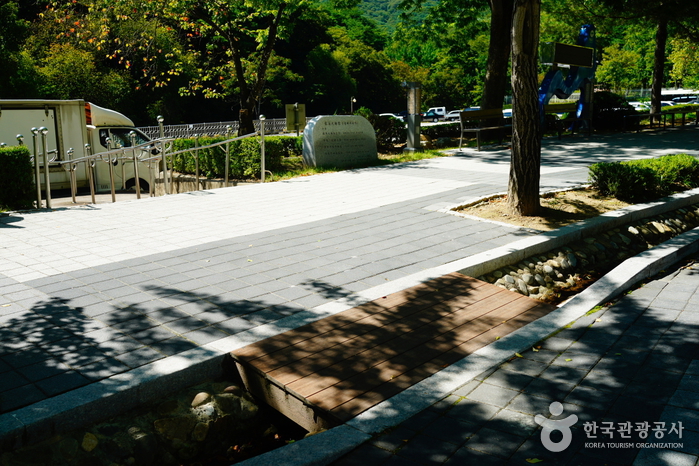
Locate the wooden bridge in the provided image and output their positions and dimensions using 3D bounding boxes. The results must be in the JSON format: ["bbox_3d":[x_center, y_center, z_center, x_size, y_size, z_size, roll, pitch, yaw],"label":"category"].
[{"bbox_3d":[0.361,0.634,3.883,0.860,0.200,2.000,15,20,40],"label":"wooden bridge"}]

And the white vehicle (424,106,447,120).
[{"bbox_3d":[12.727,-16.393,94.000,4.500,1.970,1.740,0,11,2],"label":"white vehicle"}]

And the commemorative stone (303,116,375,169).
[{"bbox_3d":[-0.120,-1.439,10.487,1.070,0.770,0.380,-6,13,-28],"label":"commemorative stone"}]

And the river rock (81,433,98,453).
[{"bbox_3d":[-1.114,0.900,2.918,0.060,0.066,0.070,0,11,0],"label":"river rock"}]

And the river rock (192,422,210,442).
[{"bbox_3d":[-0.688,0.928,3.160,0.086,0.080,0.090,-2,12,-11],"label":"river rock"}]

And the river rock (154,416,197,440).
[{"bbox_3d":[-0.813,0.914,3.175,0.175,0.085,0.120,0,11,0],"label":"river rock"}]

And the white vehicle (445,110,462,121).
[{"bbox_3d":[15.132,-16.702,97.000,4.400,1.550,1.780,0,11,2],"label":"white vehicle"}]

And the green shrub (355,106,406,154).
[{"bbox_3d":[0.600,-2.071,13.600,1.100,0.950,1.100,-1,11,-6],"label":"green shrub"}]

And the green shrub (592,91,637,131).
[{"bbox_3d":[7.226,-3.340,18.600,1.300,1.120,1.250,4,12,17],"label":"green shrub"}]

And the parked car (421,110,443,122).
[{"bbox_3d":[10.100,-14.681,86.000,4.500,1.430,1.750,4,12,17],"label":"parked car"}]

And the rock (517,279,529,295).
[{"bbox_3d":[1.427,0.444,5.590,0.095,0.105,0.070,10,15,40],"label":"rock"}]

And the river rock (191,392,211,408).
[{"bbox_3d":[-0.723,0.813,3.307,0.083,0.060,0.067,0,11,0],"label":"river rock"}]

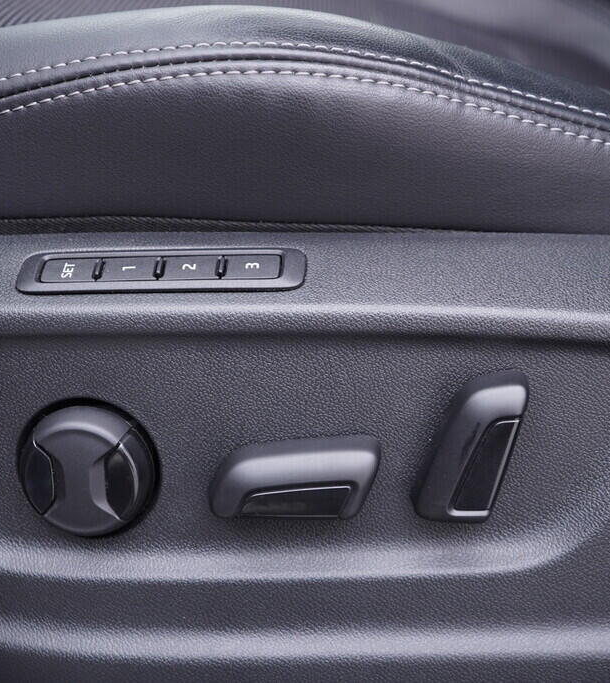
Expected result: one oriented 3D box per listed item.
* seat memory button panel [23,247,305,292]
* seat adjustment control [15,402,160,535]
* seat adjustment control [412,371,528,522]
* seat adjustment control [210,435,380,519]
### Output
[{"bbox_3d":[-0.049,-0.023,0.350,0.100,0.007,0.017,-1,53,9],"label":"seat memory button panel"},{"bbox_3d":[-0.075,0.046,0.347,0.045,0.045,0.016,-1,9,6],"label":"seat adjustment control"},{"bbox_3d":[0.054,0.036,0.330,0.023,0.057,0.020,21,10,2],"label":"seat adjustment control"},{"bbox_3d":[-0.005,0.046,0.338,0.058,0.024,0.020,-1,9,6],"label":"seat adjustment control"}]

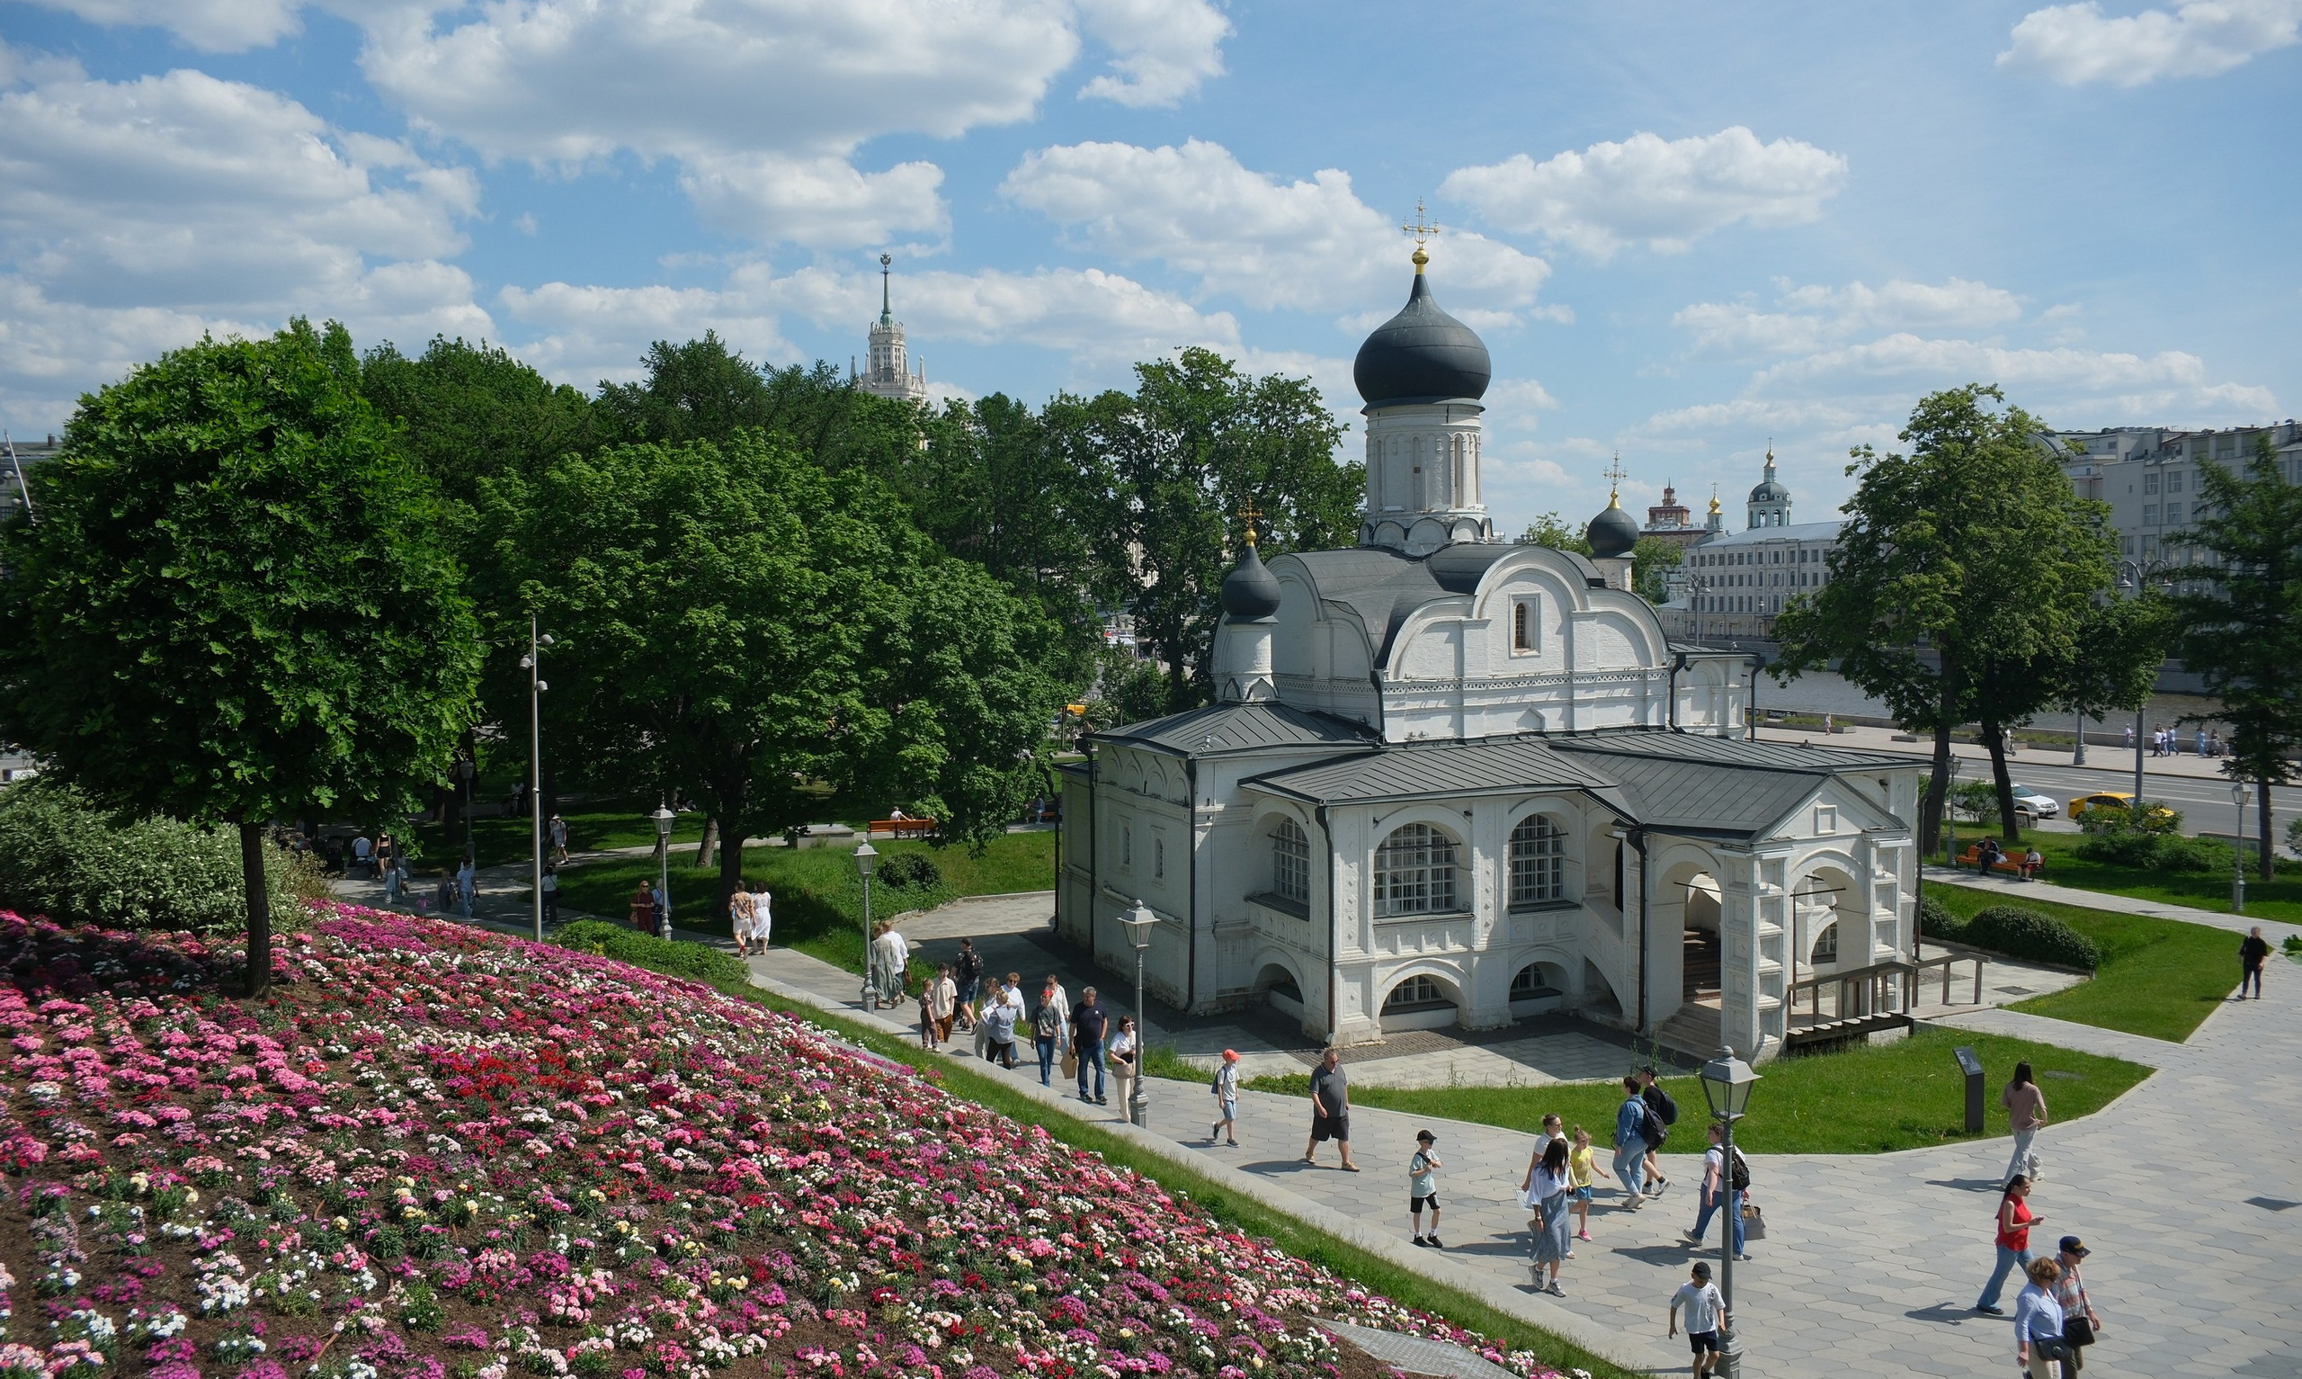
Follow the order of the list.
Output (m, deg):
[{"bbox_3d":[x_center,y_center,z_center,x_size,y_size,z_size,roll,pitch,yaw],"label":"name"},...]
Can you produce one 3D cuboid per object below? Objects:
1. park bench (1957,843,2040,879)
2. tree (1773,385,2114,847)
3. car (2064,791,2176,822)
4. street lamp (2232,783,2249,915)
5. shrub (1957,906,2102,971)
[{"bbox_3d":[26.803,5.448,54.363,0.700,0.770,2.800,-1,2,-24],"label":"park bench"},{"bbox_3d":[28.358,-2.615,61.680,12.000,16.600,11.300,1,2,26],"label":"tree"},{"bbox_3d":[46.173,5.761,82.000,1.770,1.480,4.500,-1,2,-25],"label":"car"},{"bbox_3d":[29.937,4.342,47.430,0.520,3.659,0.520,1,3,37],"label":"street lamp"},{"bbox_3d":[20.816,5.721,40.413,1.400,1.030,3.200,-1,2,-24],"label":"shrub"}]

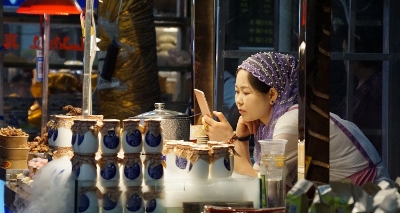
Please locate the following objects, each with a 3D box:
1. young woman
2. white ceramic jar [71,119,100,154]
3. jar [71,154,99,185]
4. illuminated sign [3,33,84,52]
[{"bbox_3d":[0.360,0.438,6.919,0.660,1.250,0.460,-1,5,-16],"label":"young woman"},{"bbox_3d":[-0.361,0.096,6.360,0.079,0.106,0.079,0,5,0],"label":"white ceramic jar"},{"bbox_3d":[-0.363,0.203,6.400,0.066,0.107,0.066,0,4,-10],"label":"jar"},{"bbox_3d":[-0.665,-0.272,8.500,0.350,0.078,0.020,2,4,12],"label":"illuminated sign"}]

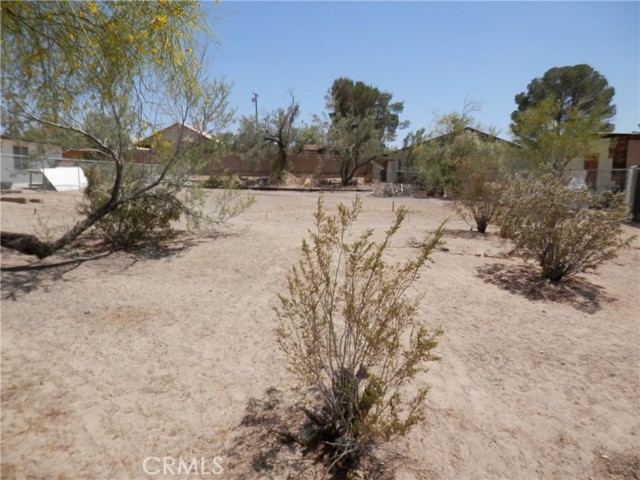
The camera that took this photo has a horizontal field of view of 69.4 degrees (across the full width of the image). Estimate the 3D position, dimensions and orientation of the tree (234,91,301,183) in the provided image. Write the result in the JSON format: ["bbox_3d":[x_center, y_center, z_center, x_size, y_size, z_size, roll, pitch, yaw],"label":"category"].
[{"bbox_3d":[-2.951,-5.765,25.980,3.612,5.086,3.432,-1,9,-6],"label":"tree"}]

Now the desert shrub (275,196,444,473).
[{"bbox_3d":[0.195,0.426,2.279,0.818,1.277,0.777,1,9,5],"label":"desert shrub"}]

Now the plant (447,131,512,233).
[{"bbox_3d":[3.124,-1.139,9.053,1.198,1.963,1.138,3,9,19],"label":"plant"}]

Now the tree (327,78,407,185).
[{"bbox_3d":[2.466,-5.706,24.511,4.137,5.489,3.930,1,9,6],"label":"tree"}]

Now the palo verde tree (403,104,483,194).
[{"bbox_3d":[4.687,-3.427,17.543,2.803,3.466,2.663,2,9,15],"label":"palo verde tree"}]

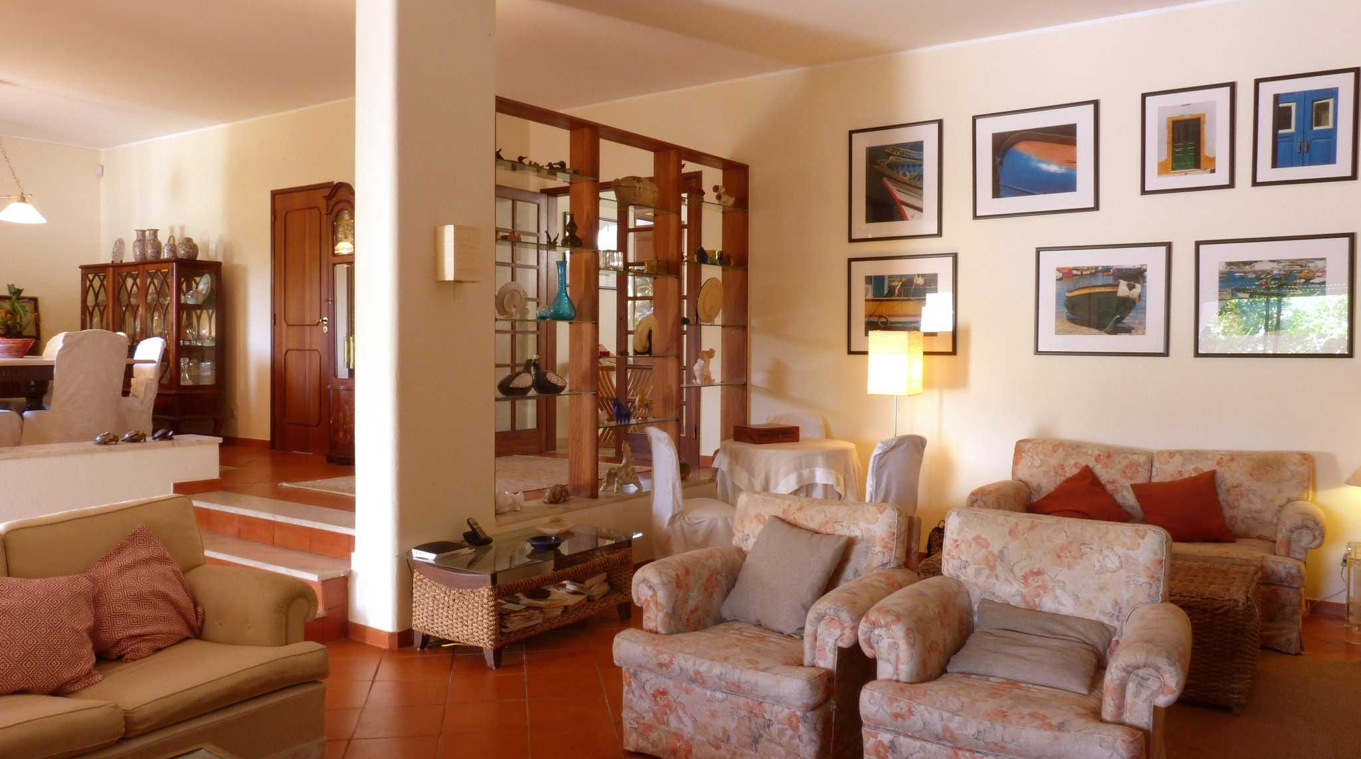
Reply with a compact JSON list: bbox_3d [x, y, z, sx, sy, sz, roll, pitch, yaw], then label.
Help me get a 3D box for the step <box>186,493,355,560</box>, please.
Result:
[{"bbox_3d":[-2.125,0.769,5.266,1.750,0.165,0.330,2,3,35],"label":"step"}]

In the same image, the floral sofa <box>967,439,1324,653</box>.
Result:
[{"bbox_3d":[2.404,0.780,5.132,1.610,0.836,0.824,2,3,35],"label":"floral sofa"}]

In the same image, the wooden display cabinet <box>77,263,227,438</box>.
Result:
[{"bbox_3d":[-4.730,-0.240,8.756,1.671,1.548,0.394,2,3,35],"label":"wooden display cabinet"}]

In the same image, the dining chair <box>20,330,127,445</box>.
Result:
[{"bbox_3d":[-3.970,0.154,6.436,0.550,0.950,0.450,2,3,35],"label":"dining chair"}]

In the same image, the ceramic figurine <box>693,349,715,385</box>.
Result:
[{"bbox_3d":[0.154,-0.086,6.481,0.140,0.235,0.110,2,2,28],"label":"ceramic figurine"}]

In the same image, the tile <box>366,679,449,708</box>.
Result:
[{"bbox_3d":[-1.078,1.239,3.889,0.300,0.012,0.305,0,2,-10],"label":"tile"}]

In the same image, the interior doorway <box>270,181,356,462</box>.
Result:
[{"bbox_3d":[-2.980,-0.470,7.816,0.866,2.109,0.120,2,3,35],"label":"interior doorway"}]

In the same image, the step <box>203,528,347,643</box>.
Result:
[{"bbox_3d":[-2.303,1.008,5.046,1.870,0.314,0.308,2,3,35],"label":"step"}]

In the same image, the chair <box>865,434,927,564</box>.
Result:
[{"bbox_3d":[0.988,0.737,5.301,0.450,0.915,0.530,-1,3,-38],"label":"chair"}]

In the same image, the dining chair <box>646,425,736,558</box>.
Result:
[{"bbox_3d":[0.098,0.721,5.538,0.520,0.915,0.450,0,2,-18],"label":"dining chair"}]

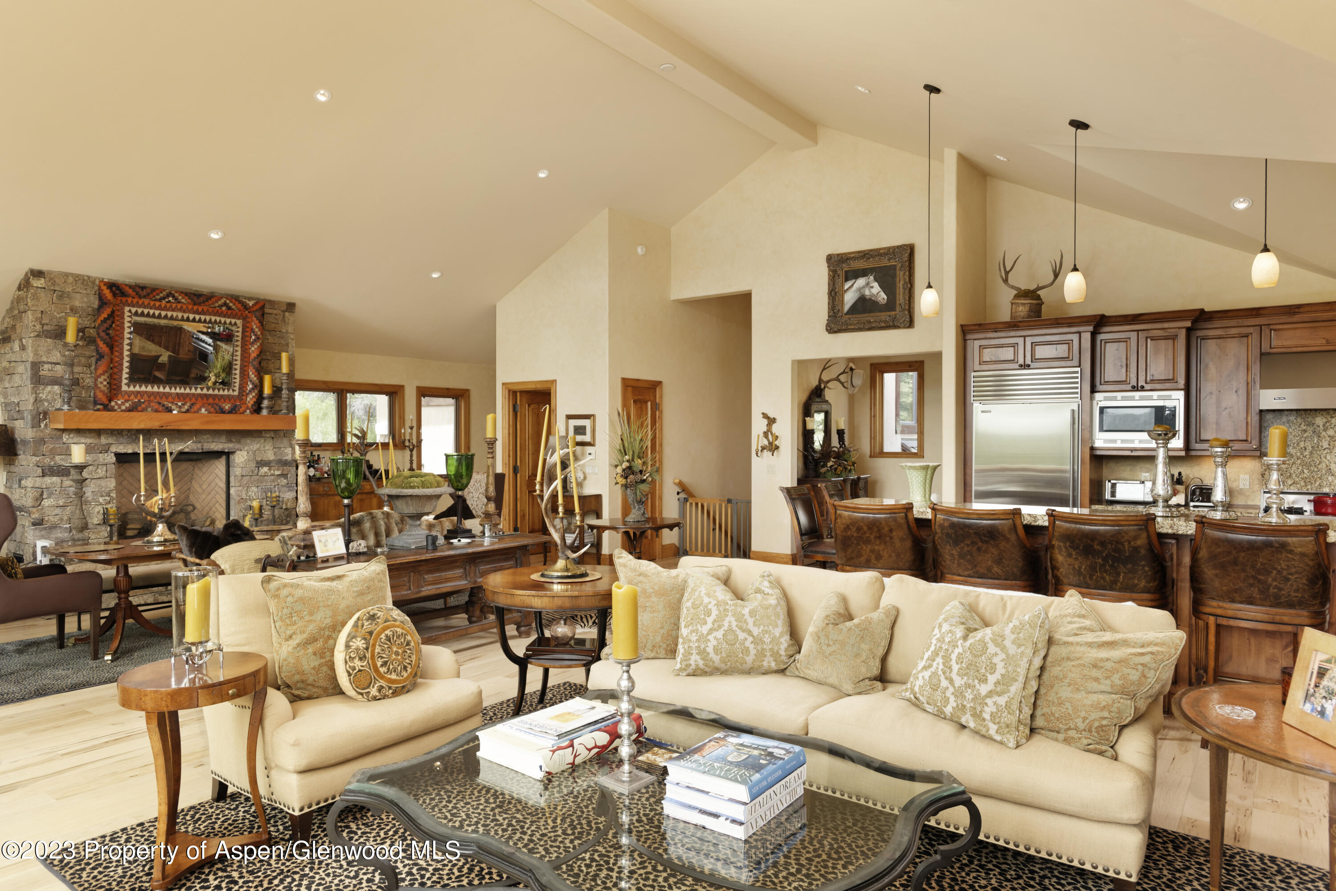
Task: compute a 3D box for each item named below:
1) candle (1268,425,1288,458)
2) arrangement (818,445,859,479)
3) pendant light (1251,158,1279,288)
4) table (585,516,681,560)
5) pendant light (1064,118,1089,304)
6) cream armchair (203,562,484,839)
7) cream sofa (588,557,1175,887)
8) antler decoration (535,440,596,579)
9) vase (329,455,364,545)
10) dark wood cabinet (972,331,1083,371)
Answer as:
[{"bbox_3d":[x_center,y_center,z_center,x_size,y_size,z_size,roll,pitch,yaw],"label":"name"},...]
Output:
[{"bbox_3d":[3.216,-0.020,4.303,0.079,0.167,0.079,1,1,36],"label":"candle"},{"bbox_3d":[2.057,0.195,9.844,0.400,0.400,0.500,1,1,36],"label":"arrangement"},{"bbox_3d":[3.197,-1.210,4.364,0.122,0.732,0.122,1,1,36],"label":"pendant light"},{"bbox_3d":[-0.300,1.075,7.465,0.880,0.750,0.880,0,1,0],"label":"table"},{"bbox_3d":[2.609,-1.496,5.213,0.135,1.163,0.135,0,1,36],"label":"pendant light"},{"bbox_3d":[-1.455,1.044,3.659,0.860,0.910,0.920,1,1,35],"label":"cream armchair"},{"bbox_3d":[0.840,1.074,3.674,2.350,0.850,0.970,1,1,37],"label":"cream sofa"},{"bbox_3d":[-0.568,0.355,4.510,0.330,0.760,0.310,0,1,0],"label":"antler decoration"},{"bbox_3d":[-2.145,0.398,5.466,0.238,0.640,0.238,0,1,0],"label":"vase"},{"bbox_3d":[3.394,-0.854,7.620,0.957,0.317,0.600,0,1,36],"label":"dark wood cabinet"}]

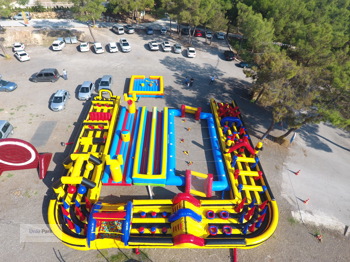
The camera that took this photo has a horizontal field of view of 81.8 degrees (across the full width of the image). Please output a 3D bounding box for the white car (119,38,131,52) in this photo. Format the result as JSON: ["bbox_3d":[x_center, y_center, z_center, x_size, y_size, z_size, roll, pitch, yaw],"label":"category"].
[{"bbox_3d":[-11.358,-19.585,45.930,1.770,1.480,4.700,-15,48,-13],"label":"white car"}]

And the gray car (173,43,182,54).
[{"bbox_3d":[0.590,-19.790,47.790,1.710,1.440,4.280,-4,42,-6],"label":"gray car"}]

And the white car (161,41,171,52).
[{"bbox_3d":[-2.063,-19.790,46.631,1.780,1.530,4.250,-8,45,-11],"label":"white car"}]

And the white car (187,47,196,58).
[{"bbox_3d":[3.750,-18.270,46.140,1.760,1.470,4.450,-2,42,-3],"label":"white car"}]

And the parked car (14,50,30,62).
[{"bbox_3d":[-32.760,-16.240,43.250,1.720,1.430,4.350,-31,51,-31],"label":"parked car"}]

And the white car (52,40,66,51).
[{"bbox_3d":[-26.058,-19.456,45.223,1.750,1.500,4.200,-6,45,-9],"label":"white car"}]

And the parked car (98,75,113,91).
[{"bbox_3d":[-11.516,-7.795,33.542,1.760,1.480,4.300,-2,44,-4],"label":"parked car"}]

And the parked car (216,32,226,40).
[{"bbox_3d":[12.440,-26.200,55.160,1.680,1.410,4.090,5,42,5],"label":"parked car"}]

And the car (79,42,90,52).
[{"bbox_3d":[-21.360,-20.110,47.770,1.700,1.420,4.310,-10,43,-12],"label":"car"}]

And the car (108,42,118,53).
[{"bbox_3d":[-13.888,-19.104,45.502,1.740,1.465,4.181,-12,47,-10],"label":"car"}]

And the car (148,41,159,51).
[{"bbox_3d":[-4.887,-20.253,47.321,1.770,1.460,4.400,-7,45,-10],"label":"car"}]

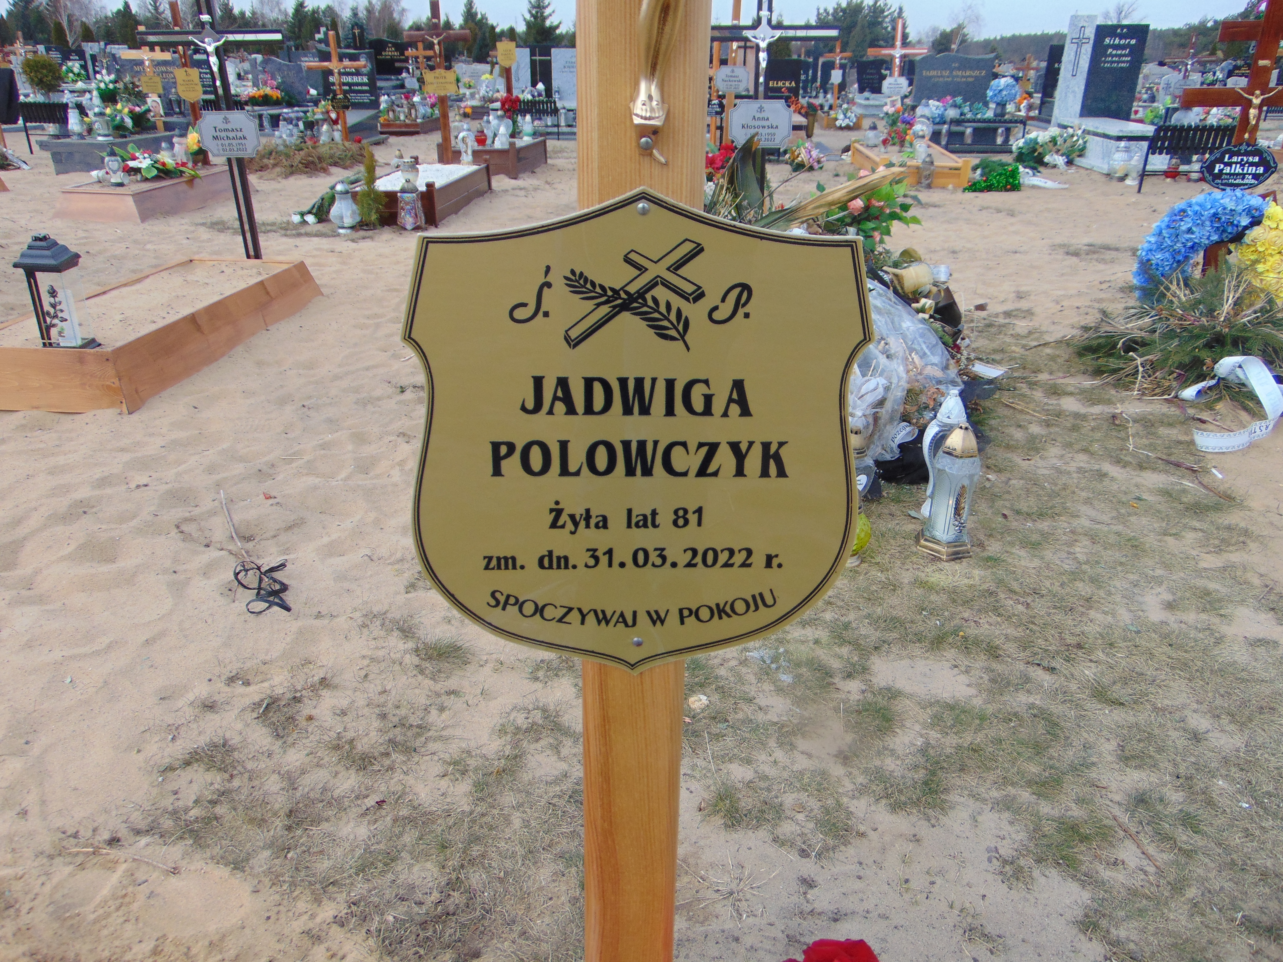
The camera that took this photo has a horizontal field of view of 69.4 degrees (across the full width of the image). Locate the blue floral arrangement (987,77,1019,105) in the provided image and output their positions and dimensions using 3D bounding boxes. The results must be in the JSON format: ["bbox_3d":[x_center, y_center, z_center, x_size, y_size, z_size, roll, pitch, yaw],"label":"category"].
[{"bbox_3d":[4.356,-4.706,11.169,0.379,0.343,0.341,9,27,18],"label":"blue floral arrangement"}]

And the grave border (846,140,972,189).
[{"bbox_3d":[2.740,-3.317,9.605,0.860,0.262,1.950,2,25,4],"label":"grave border"}]

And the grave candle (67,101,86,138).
[{"bbox_3d":[-6.601,-4.223,10.828,0.160,0.410,0.160,-7,26,-15],"label":"grave candle"}]

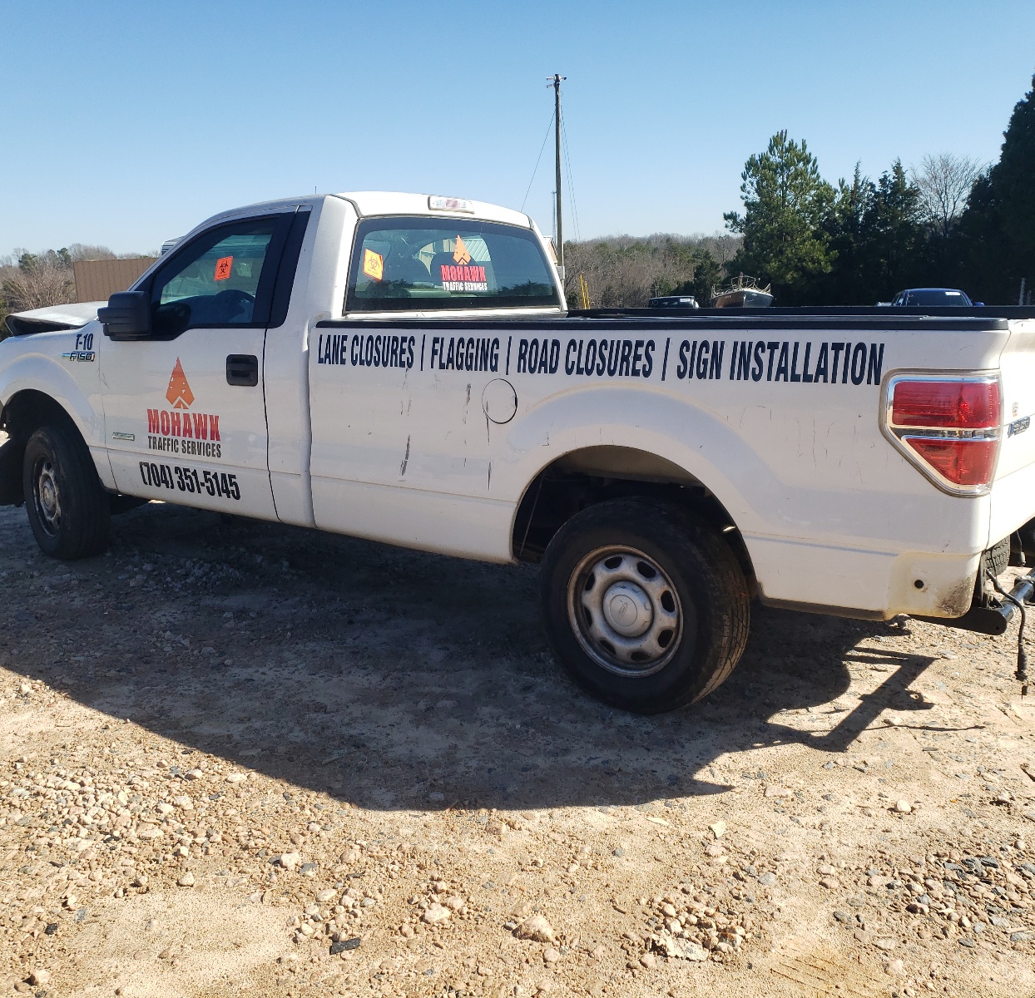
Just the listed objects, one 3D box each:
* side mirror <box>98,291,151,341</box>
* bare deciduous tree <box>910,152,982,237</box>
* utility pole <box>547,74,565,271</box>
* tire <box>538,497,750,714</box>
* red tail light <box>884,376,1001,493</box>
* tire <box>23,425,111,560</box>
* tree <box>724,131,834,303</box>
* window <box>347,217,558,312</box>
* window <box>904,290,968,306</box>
[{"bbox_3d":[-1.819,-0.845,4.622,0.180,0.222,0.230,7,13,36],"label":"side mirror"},{"bbox_3d":[26.734,-16.309,62.983,5.200,10.450,5.200,4,12,22],"label":"bare deciduous tree"},{"bbox_3d":[1.650,-11.815,40.992,0.700,10.550,0.500,0,11,2],"label":"utility pole"},{"bbox_3d":[0.425,0.358,3.486,0.765,0.760,0.240,7,13,36],"label":"tire"},{"bbox_3d":[1.173,-0.188,2.737,0.300,0.312,0.190,7,13,36],"label":"red tail light"},{"bbox_3d":[-2.543,-0.028,5.656,0.765,0.765,0.240,10,15,43],"label":"tire"},{"bbox_3d":[13.669,-14.100,52.961,5.700,10.220,5.500,2,11,14],"label":"tree"},{"bbox_3d":[-0.249,-1.111,4.767,0.090,0.420,1.570,-4,7,38],"label":"window"},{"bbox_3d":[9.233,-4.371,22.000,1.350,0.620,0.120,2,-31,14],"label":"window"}]

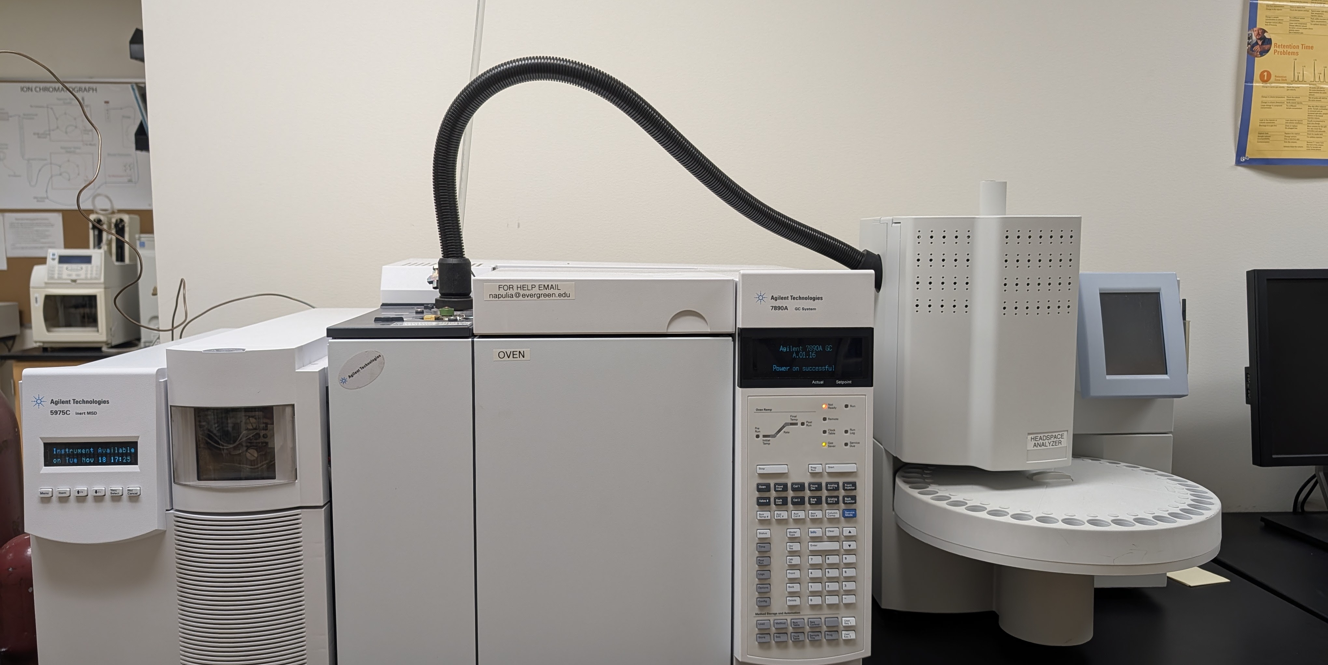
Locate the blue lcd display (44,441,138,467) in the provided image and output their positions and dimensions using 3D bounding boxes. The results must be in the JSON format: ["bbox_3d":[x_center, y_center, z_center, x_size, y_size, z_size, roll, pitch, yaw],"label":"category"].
[{"bbox_3d":[-0.577,0.122,0.937,0.091,0.025,0.012,0,5,-6],"label":"blue lcd display"}]

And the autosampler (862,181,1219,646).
[{"bbox_3d":[0.513,0.101,1.242,0.455,0.596,0.530,0,5,-4],"label":"autosampler"}]

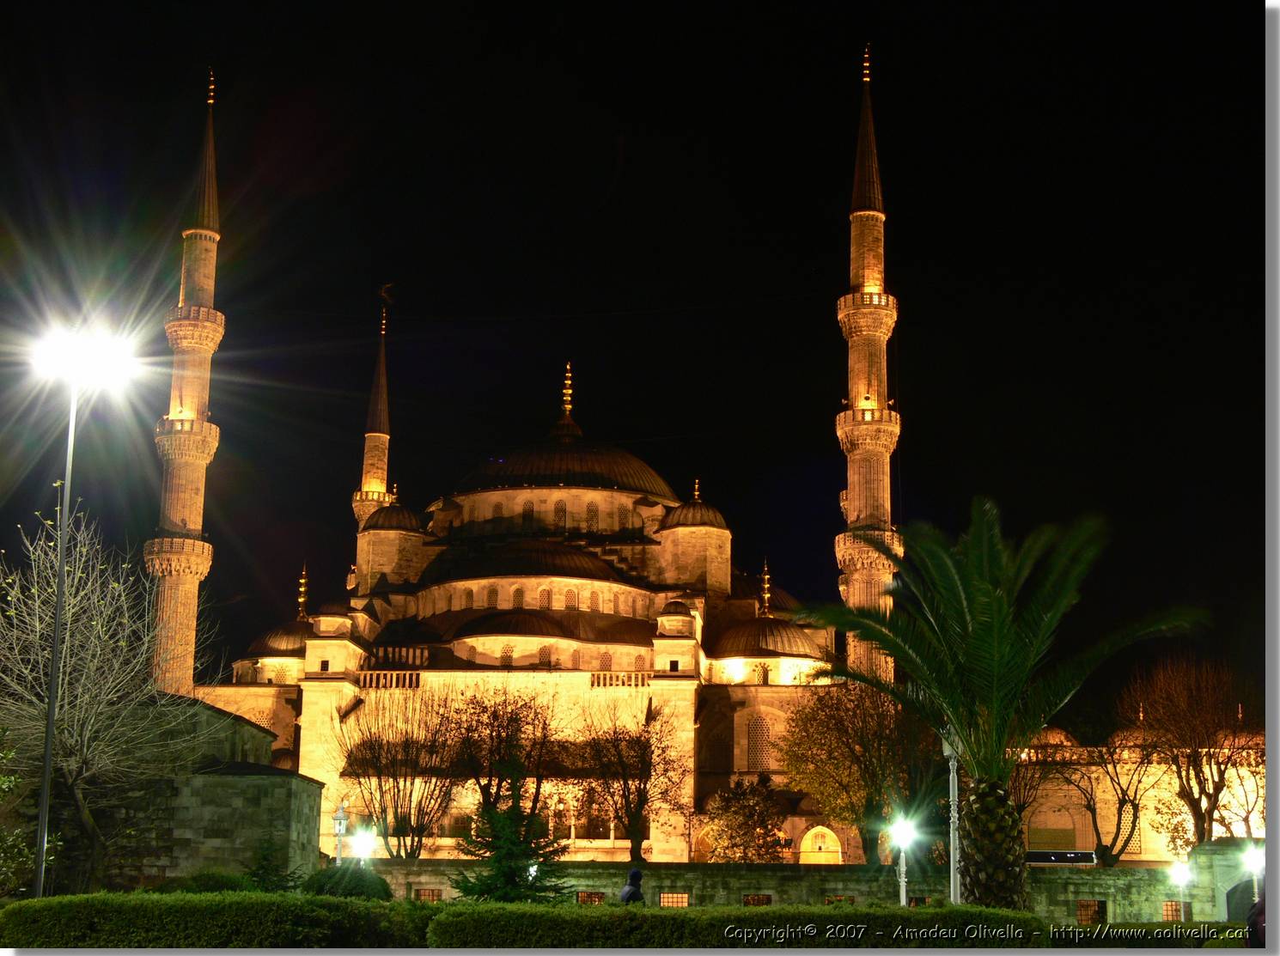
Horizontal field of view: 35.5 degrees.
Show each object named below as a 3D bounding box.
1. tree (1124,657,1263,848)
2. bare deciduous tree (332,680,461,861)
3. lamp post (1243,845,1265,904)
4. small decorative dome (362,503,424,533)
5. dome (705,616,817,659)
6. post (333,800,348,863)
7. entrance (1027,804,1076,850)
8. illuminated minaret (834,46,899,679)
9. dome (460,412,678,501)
[{"bbox_3d":[30.977,16.711,111.367,7.900,13.400,7.900,1,-14,0],"label":"tree"},{"bbox_3d":[-15.318,19.267,127.058,8.500,12.392,8.000,-1,-14,6],"label":"bare deciduous tree"},{"bbox_3d":[21.180,14.640,68.567,0.450,4.105,0.450,1,-14,0],"label":"lamp post"},{"bbox_3d":[-23.451,3.884,191.580,6.200,3.066,6.200,-1,-14,6],"label":"small decorative dome"},{"bbox_3d":[10.656,13.761,169.427,10.600,4.400,10.600,-1,-14,6],"label":"dome"},{"bbox_3d":[-10.065,12.976,66.809,0.550,4.300,0.550,1,-14,0],"label":"post"},{"bbox_3d":[32.962,28.152,160.125,4.032,4.060,1.000,-1,-14,6],"label":"entrance"},{"bbox_3d":[18.107,-1.393,157.386,5.600,71.000,5.600,-1,-14,6],"label":"illuminated minaret"},{"bbox_3d":[-7.544,-1.967,206.387,23.200,9.124,23.200,-1,-14,6],"label":"dome"}]

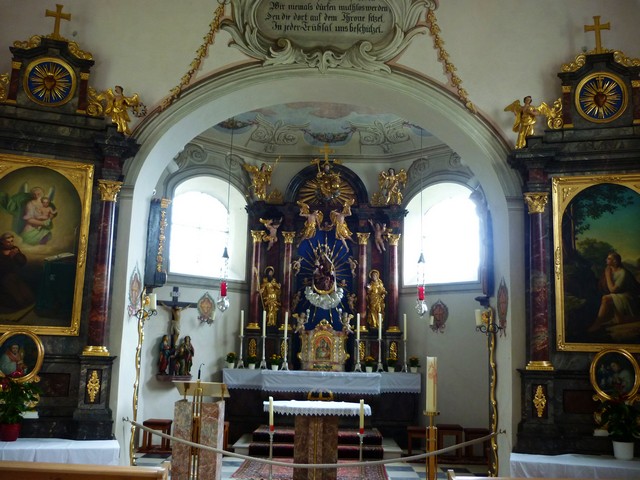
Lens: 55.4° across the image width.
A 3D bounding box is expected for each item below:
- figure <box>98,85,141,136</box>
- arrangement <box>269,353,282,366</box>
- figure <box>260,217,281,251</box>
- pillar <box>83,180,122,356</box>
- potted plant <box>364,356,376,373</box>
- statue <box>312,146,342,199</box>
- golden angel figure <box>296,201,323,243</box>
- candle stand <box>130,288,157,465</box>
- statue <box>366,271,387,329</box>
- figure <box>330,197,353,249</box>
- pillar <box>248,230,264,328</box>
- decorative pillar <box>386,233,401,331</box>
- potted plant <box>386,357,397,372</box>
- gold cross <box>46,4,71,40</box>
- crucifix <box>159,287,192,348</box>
[{"bbox_3d":[-1.870,-1.211,5.660,0.360,0.420,0.200,4,-10,-12],"label":"figure"},{"bbox_3d":[-0.737,2.020,10.104,0.190,0.260,0.190,2,-9,0],"label":"arrangement"},{"bbox_3d":[-0.889,-0.112,10.854,0.400,0.586,0.250,2,-9,0],"label":"figure"},{"bbox_3d":[-1.958,0.251,5.515,0.260,1.567,0.260,4,-9,-12],"label":"pillar"},{"bbox_3d":[0.840,2.072,10.153,0.190,0.260,0.190,2,-9,0],"label":"potted plant"},{"bbox_3d":[0.136,-1.228,11.095,0.510,0.950,0.340,2,-9,0],"label":"statue"},{"bbox_3d":[-0.186,-0.318,10.839,0.460,0.768,0.320,2,-9,0],"label":"golden angel figure"},{"bbox_3d":[-1.977,1.662,6.661,0.250,2.262,0.220,2,-9,0],"label":"candle stand"},{"bbox_3d":[0.984,1.023,10.620,0.335,1.032,0.300,2,-9,0],"label":"statue"},{"bbox_3d":[0.404,-0.272,10.710,0.411,0.886,0.320,2,-9,0],"label":"figure"},{"bbox_3d":[-1.116,0.712,10.720,0.240,1.730,0.240,2,-9,0],"label":"pillar"},{"bbox_3d":[1.304,0.739,10.827,0.250,1.751,0.250,2,-9,0],"label":"decorative pillar"},{"bbox_3d":[1.189,2.062,10.111,0.190,0.250,0.190,2,-9,0],"label":"potted plant"},{"bbox_3d":[-2.557,-2.128,5.970,0.240,0.325,0.060,4,-9,-13],"label":"gold cross"},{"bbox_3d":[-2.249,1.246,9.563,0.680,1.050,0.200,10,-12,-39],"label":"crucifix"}]

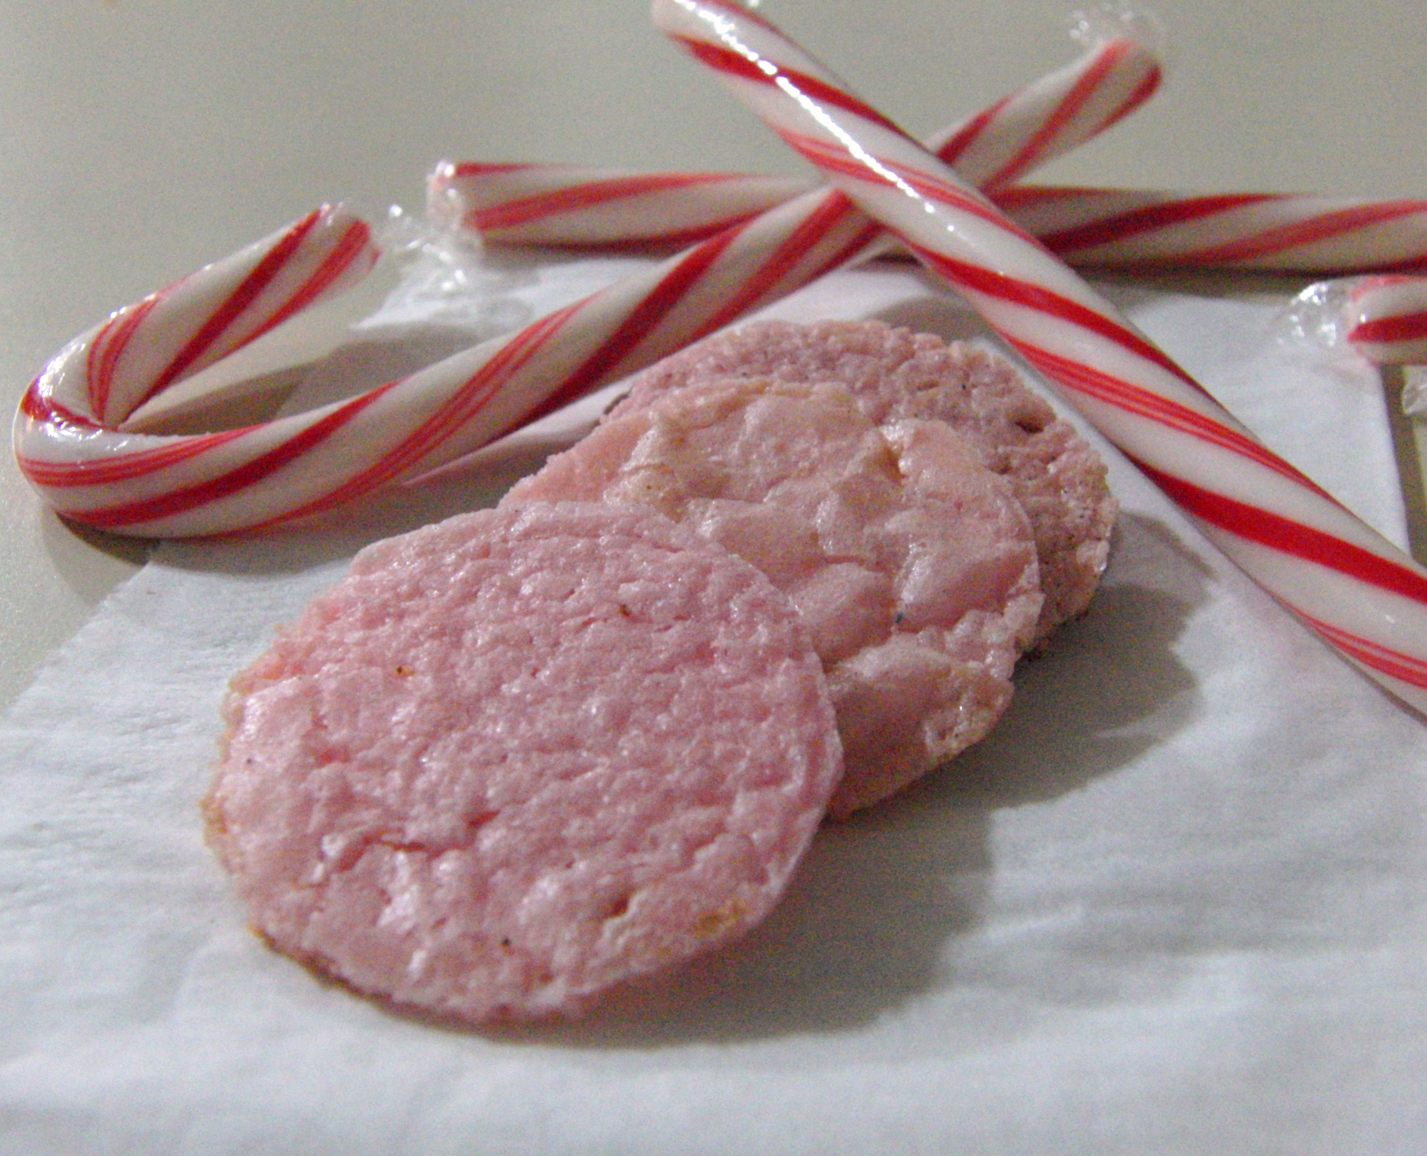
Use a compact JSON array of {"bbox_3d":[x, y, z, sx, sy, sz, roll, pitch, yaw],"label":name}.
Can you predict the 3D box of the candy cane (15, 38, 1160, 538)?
[{"bbox_3d":[-0.008,-0.039,0.213,0.043,0.009,0.151,24,39,33],"label":"candy cane"}]

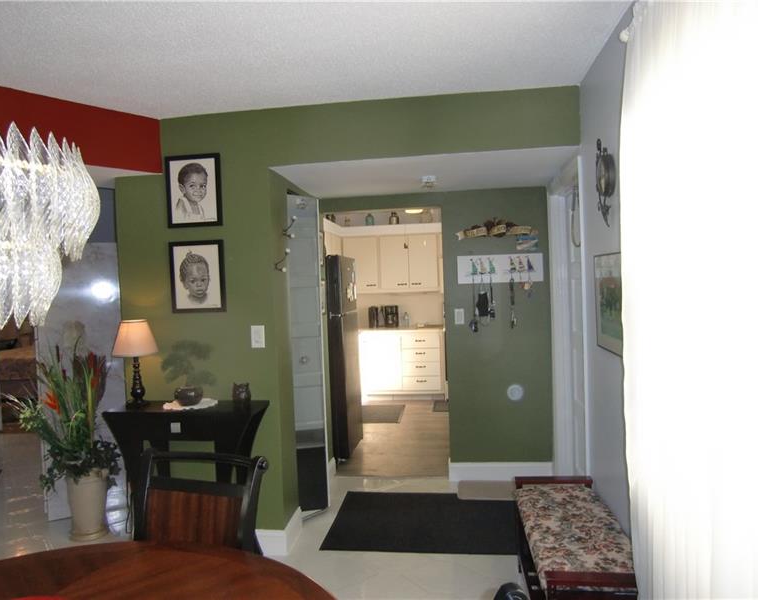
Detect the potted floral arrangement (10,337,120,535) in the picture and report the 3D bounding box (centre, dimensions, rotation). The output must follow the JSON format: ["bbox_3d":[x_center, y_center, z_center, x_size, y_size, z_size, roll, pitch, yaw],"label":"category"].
[{"bbox_3d":[-1.905,0.861,3.371,0.580,1.198,0.480,-3,2,-30],"label":"potted floral arrangement"}]

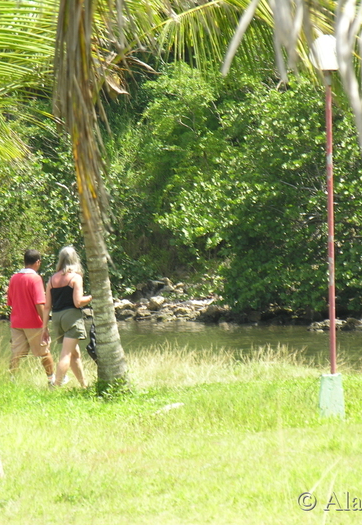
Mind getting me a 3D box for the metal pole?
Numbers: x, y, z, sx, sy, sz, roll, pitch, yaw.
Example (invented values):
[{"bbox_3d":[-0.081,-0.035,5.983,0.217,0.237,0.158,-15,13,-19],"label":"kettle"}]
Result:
[{"bbox_3d":[1.555,-0.414,53.000,0.062,3.149,0.062,-1,2,0],"label":"metal pole"}]

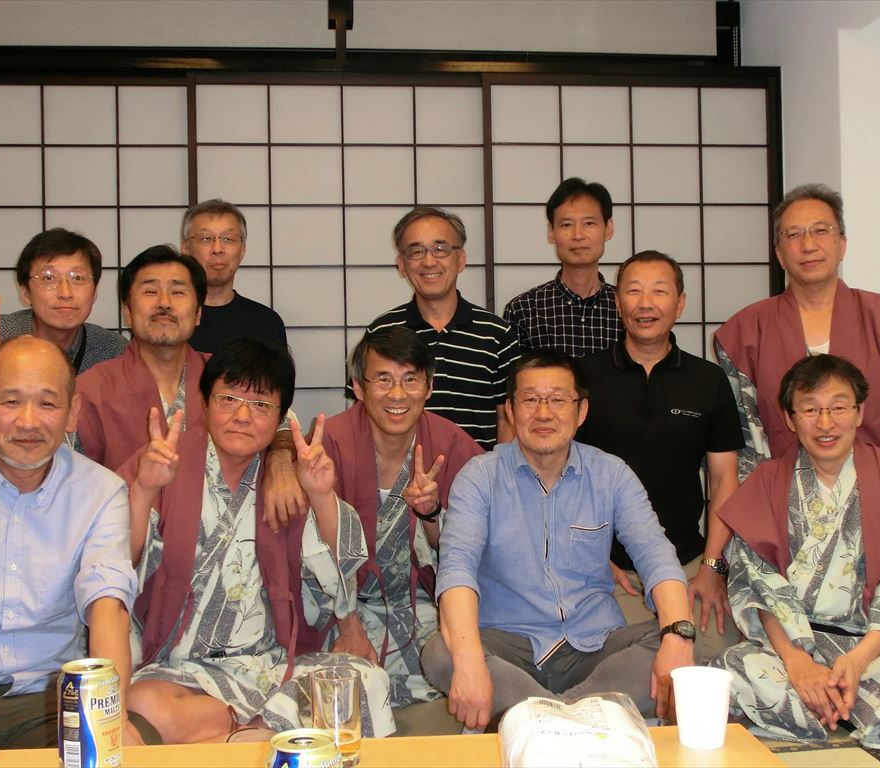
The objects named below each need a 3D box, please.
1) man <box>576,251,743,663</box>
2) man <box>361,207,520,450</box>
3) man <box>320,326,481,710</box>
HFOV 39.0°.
[{"bbox_3d":[0.505,0.214,2.980,0.500,1.080,0.650,-1,0,7],"label":"man"},{"bbox_3d":[-0.012,0.145,3.360,0.480,1.240,0.550,-1,0,0],"label":"man"},{"bbox_3d":[-0.105,0.318,2.880,0.540,0.890,0.640,-1,0,-2],"label":"man"}]

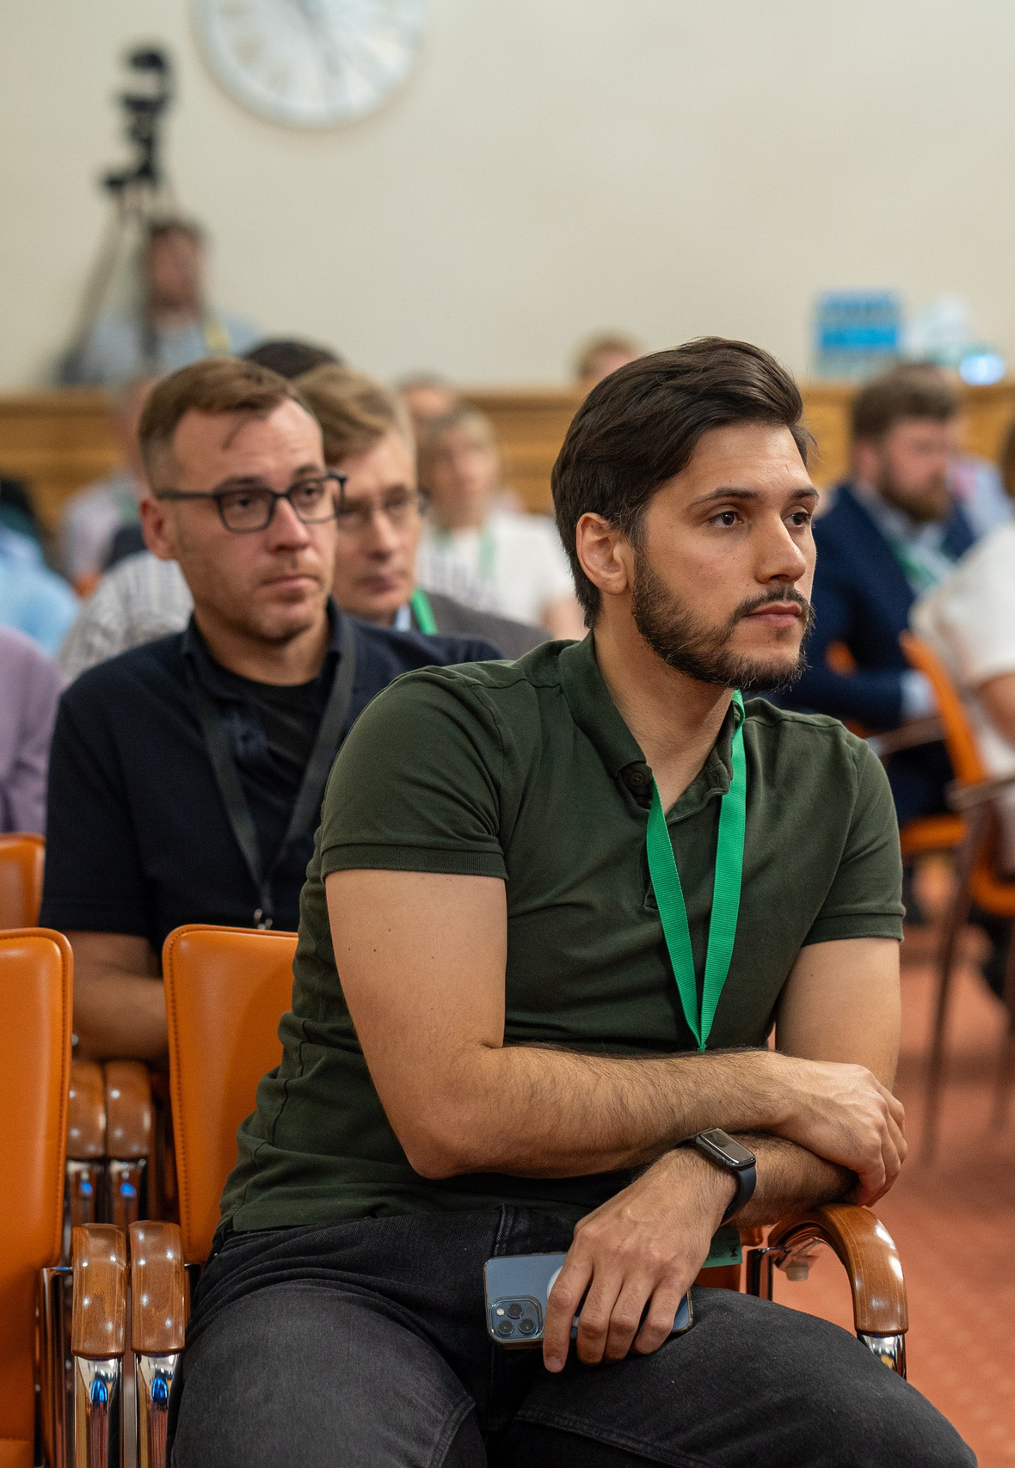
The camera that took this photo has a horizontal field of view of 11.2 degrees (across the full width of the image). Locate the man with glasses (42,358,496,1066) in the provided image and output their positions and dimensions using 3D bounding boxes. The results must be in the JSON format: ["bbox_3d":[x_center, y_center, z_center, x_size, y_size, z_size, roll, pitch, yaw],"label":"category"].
[{"bbox_3d":[-0.179,0.340,4.396,0.520,1.310,0.720,0,3,-6],"label":"man with glasses"}]

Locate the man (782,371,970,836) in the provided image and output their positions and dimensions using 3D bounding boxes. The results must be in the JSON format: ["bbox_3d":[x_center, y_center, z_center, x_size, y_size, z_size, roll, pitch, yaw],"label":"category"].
[{"bbox_3d":[0.841,-0.017,10.065,0.720,1.380,0.520,2,4,30],"label":"man"}]

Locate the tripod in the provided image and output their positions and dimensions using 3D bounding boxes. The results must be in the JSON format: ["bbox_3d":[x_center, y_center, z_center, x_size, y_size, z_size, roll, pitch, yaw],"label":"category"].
[{"bbox_3d":[-0.830,-0.627,11.683,0.820,1.780,0.780,-1,3,-10],"label":"tripod"}]

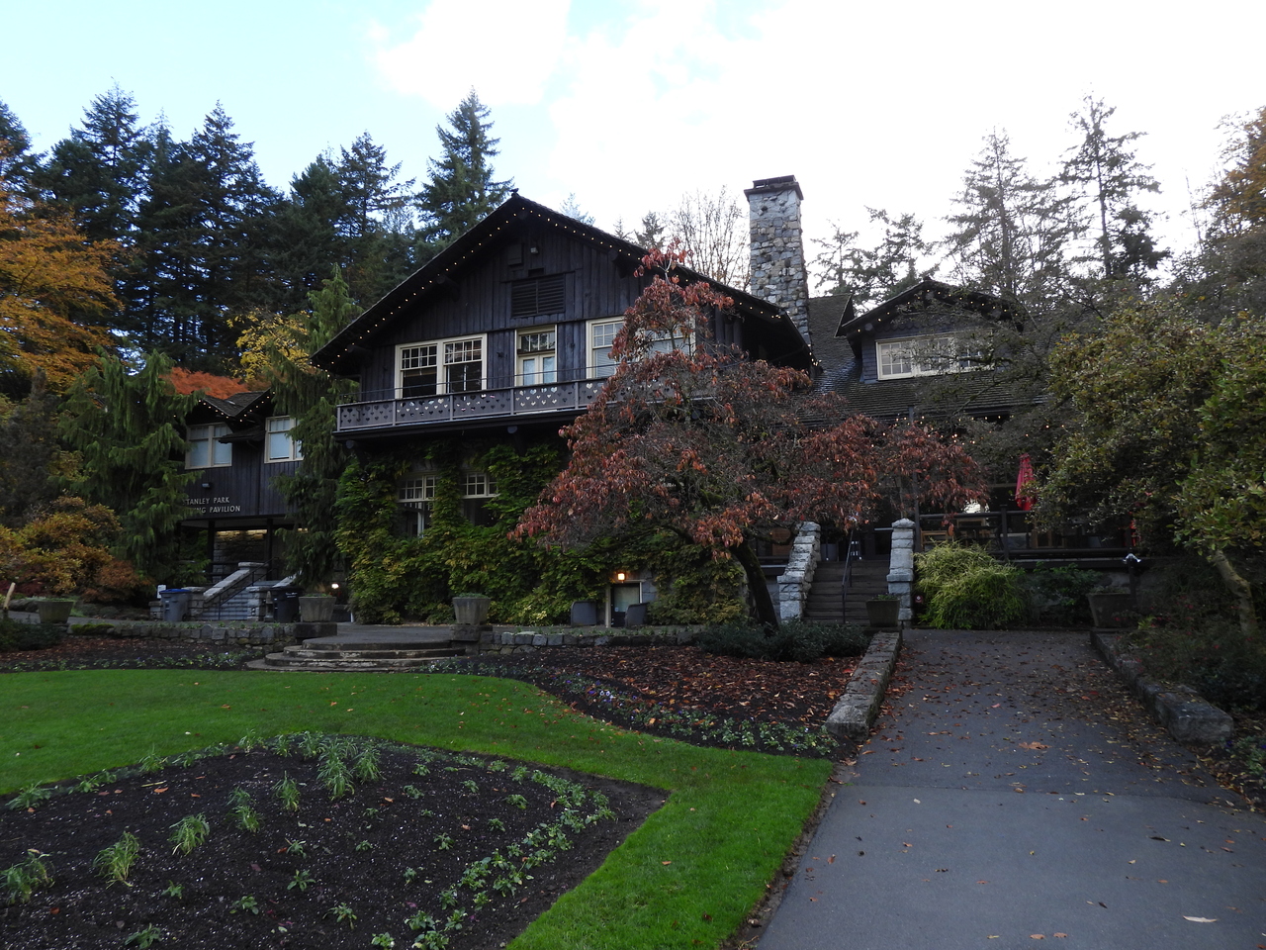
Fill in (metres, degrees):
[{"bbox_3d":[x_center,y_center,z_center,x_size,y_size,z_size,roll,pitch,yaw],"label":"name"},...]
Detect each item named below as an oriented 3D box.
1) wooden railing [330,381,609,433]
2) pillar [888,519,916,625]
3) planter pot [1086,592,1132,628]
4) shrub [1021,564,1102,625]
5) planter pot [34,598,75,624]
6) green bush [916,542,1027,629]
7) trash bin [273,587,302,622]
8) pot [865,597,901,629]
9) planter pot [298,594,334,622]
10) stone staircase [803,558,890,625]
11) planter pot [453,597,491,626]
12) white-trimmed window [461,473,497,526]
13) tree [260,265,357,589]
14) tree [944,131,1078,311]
[{"bbox_3d":[-2.624,-1.825,22.898,11.760,0.820,1.300,-3,-7,21],"label":"wooden railing"},{"bbox_3d":[6.178,2.225,20.100,0.550,2.247,2.800,-3,-8,21],"label":"pillar"},{"bbox_3d":[8.912,2.542,16.439,0.740,0.650,0.740,-3,-7,21],"label":"planter pot"},{"bbox_3d":[8.804,2.490,18.200,1.600,1.250,1.350,-3,-8,21],"label":"shrub"},{"bbox_3d":[-14.875,3.539,22.634,0.800,0.570,0.800,-1,-7,0],"label":"planter pot"},{"bbox_3d":[7.189,2.366,18.700,2.200,1.780,1.900,-3,-8,21],"label":"green bush"},{"bbox_3d":[-10.397,3.915,26.457,0.600,1.080,0.760,-2,-7,13],"label":"trash bin"},{"bbox_3d":[5.181,2.849,18.200,0.613,0.573,0.613,-3,-8,21],"label":"pot"},{"bbox_3d":[-7.161,3.034,19.884,0.800,0.570,0.800,-3,-7,21],"label":"planter pot"},{"bbox_3d":[5.487,2.925,22.024,1.975,1.600,2.600,-3,-7,21],"label":"stone staircase"},{"bbox_3d":[-3.347,2.830,18.300,0.590,0.580,0.590,-3,-8,21],"label":"planter pot"},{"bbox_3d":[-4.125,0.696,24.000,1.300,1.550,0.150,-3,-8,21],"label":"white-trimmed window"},{"bbox_3d":[-9.950,-0.950,27.300,3.000,10.600,3.000,-3,-8,21],"label":"tree"},{"bbox_3d":[24.135,-7.502,56.185,8.300,30.634,8.300,-3,-7,21],"label":"tree"}]

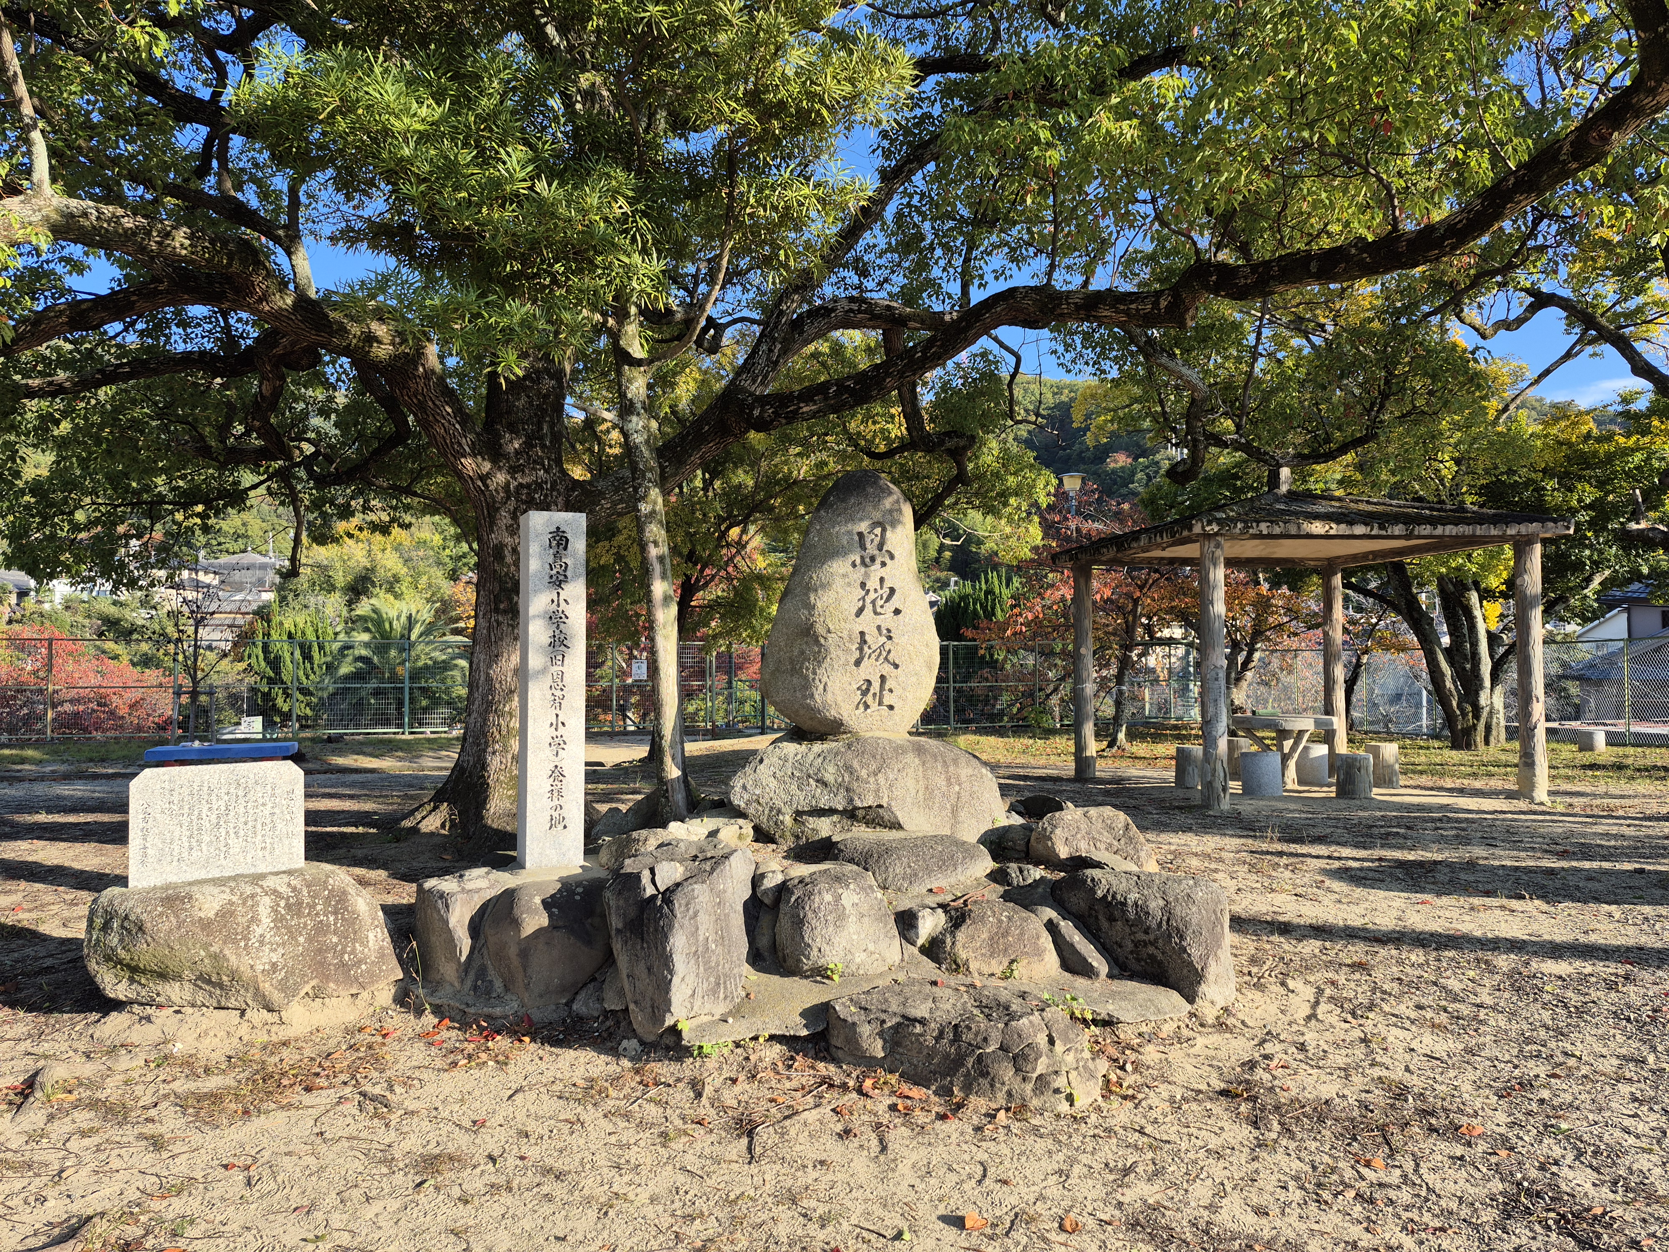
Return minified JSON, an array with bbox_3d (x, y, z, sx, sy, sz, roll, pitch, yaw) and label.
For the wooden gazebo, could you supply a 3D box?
[{"bbox_3d":[4.560,0.130,11.290,3.530,3.000,3.530,0,-2,-9],"label":"wooden gazebo"}]

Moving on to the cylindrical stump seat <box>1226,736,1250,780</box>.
[{"bbox_3d":[4.320,1.460,12.050,0.360,0.430,0.360,0,-2,0],"label":"cylindrical stump seat"}]

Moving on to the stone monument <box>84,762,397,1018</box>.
[{"bbox_3d":[-2.470,1.045,4.670,1.130,0.930,0.600,1,-2,-29],"label":"stone monument"}]

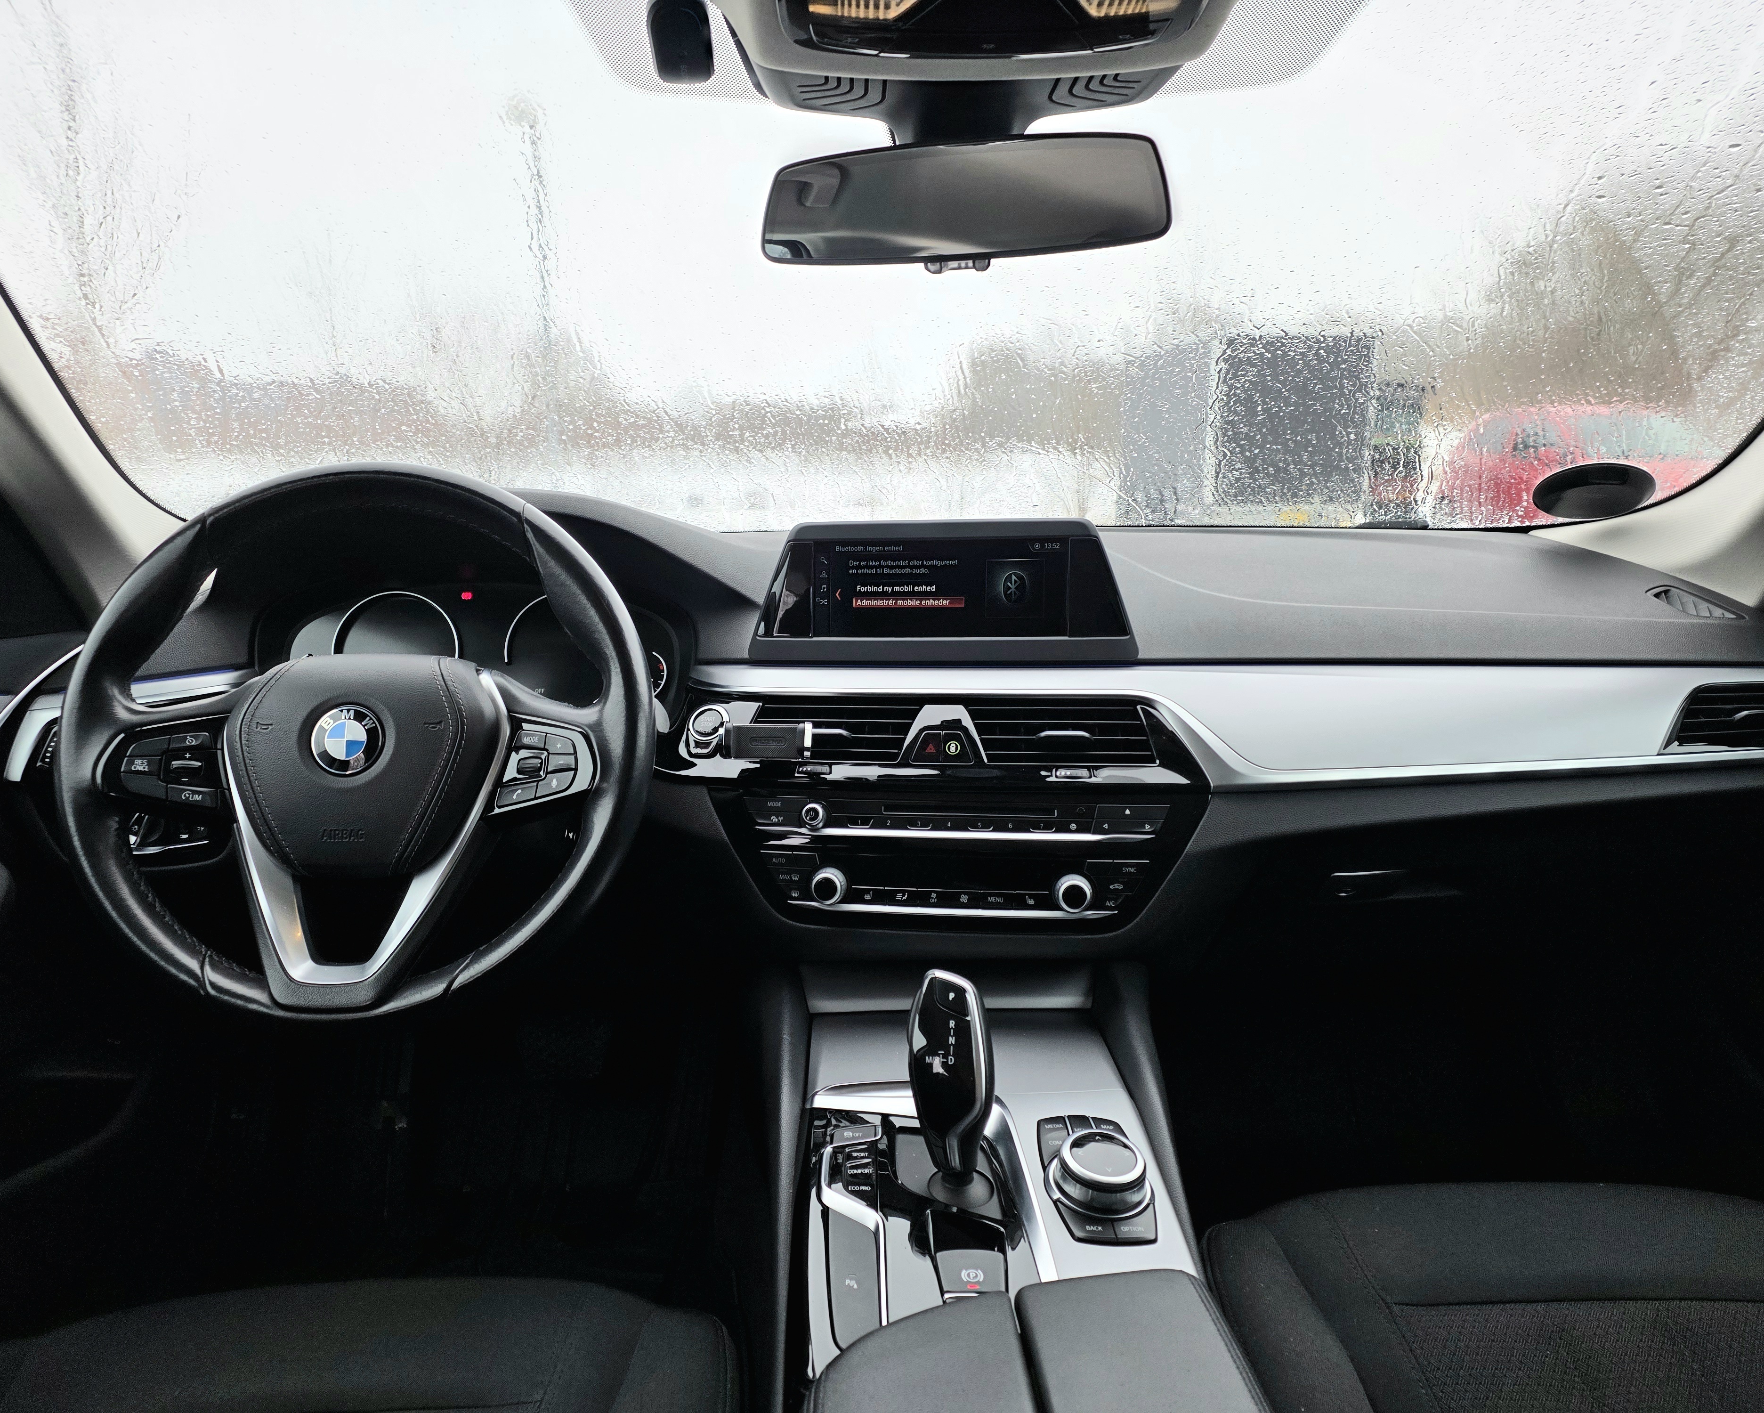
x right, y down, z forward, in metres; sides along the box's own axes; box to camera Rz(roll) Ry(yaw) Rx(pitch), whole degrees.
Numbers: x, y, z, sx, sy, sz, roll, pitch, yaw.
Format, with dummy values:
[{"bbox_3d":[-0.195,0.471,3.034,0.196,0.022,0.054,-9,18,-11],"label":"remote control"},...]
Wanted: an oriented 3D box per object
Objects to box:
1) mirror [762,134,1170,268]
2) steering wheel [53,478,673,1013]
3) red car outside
[{"bbox_3d":[0.052,-0.308,0.765,0.245,0.064,0.040,1,15,14],"label":"mirror"},{"bbox_3d":[-0.336,0.018,0.830,0.375,0.375,0.085,-1,-15,-4],"label":"steering wheel"},{"bbox_3d":[7.300,-2.271,12.705,1.690,1.480,3.900,0,12,-2],"label":"red car outside"}]

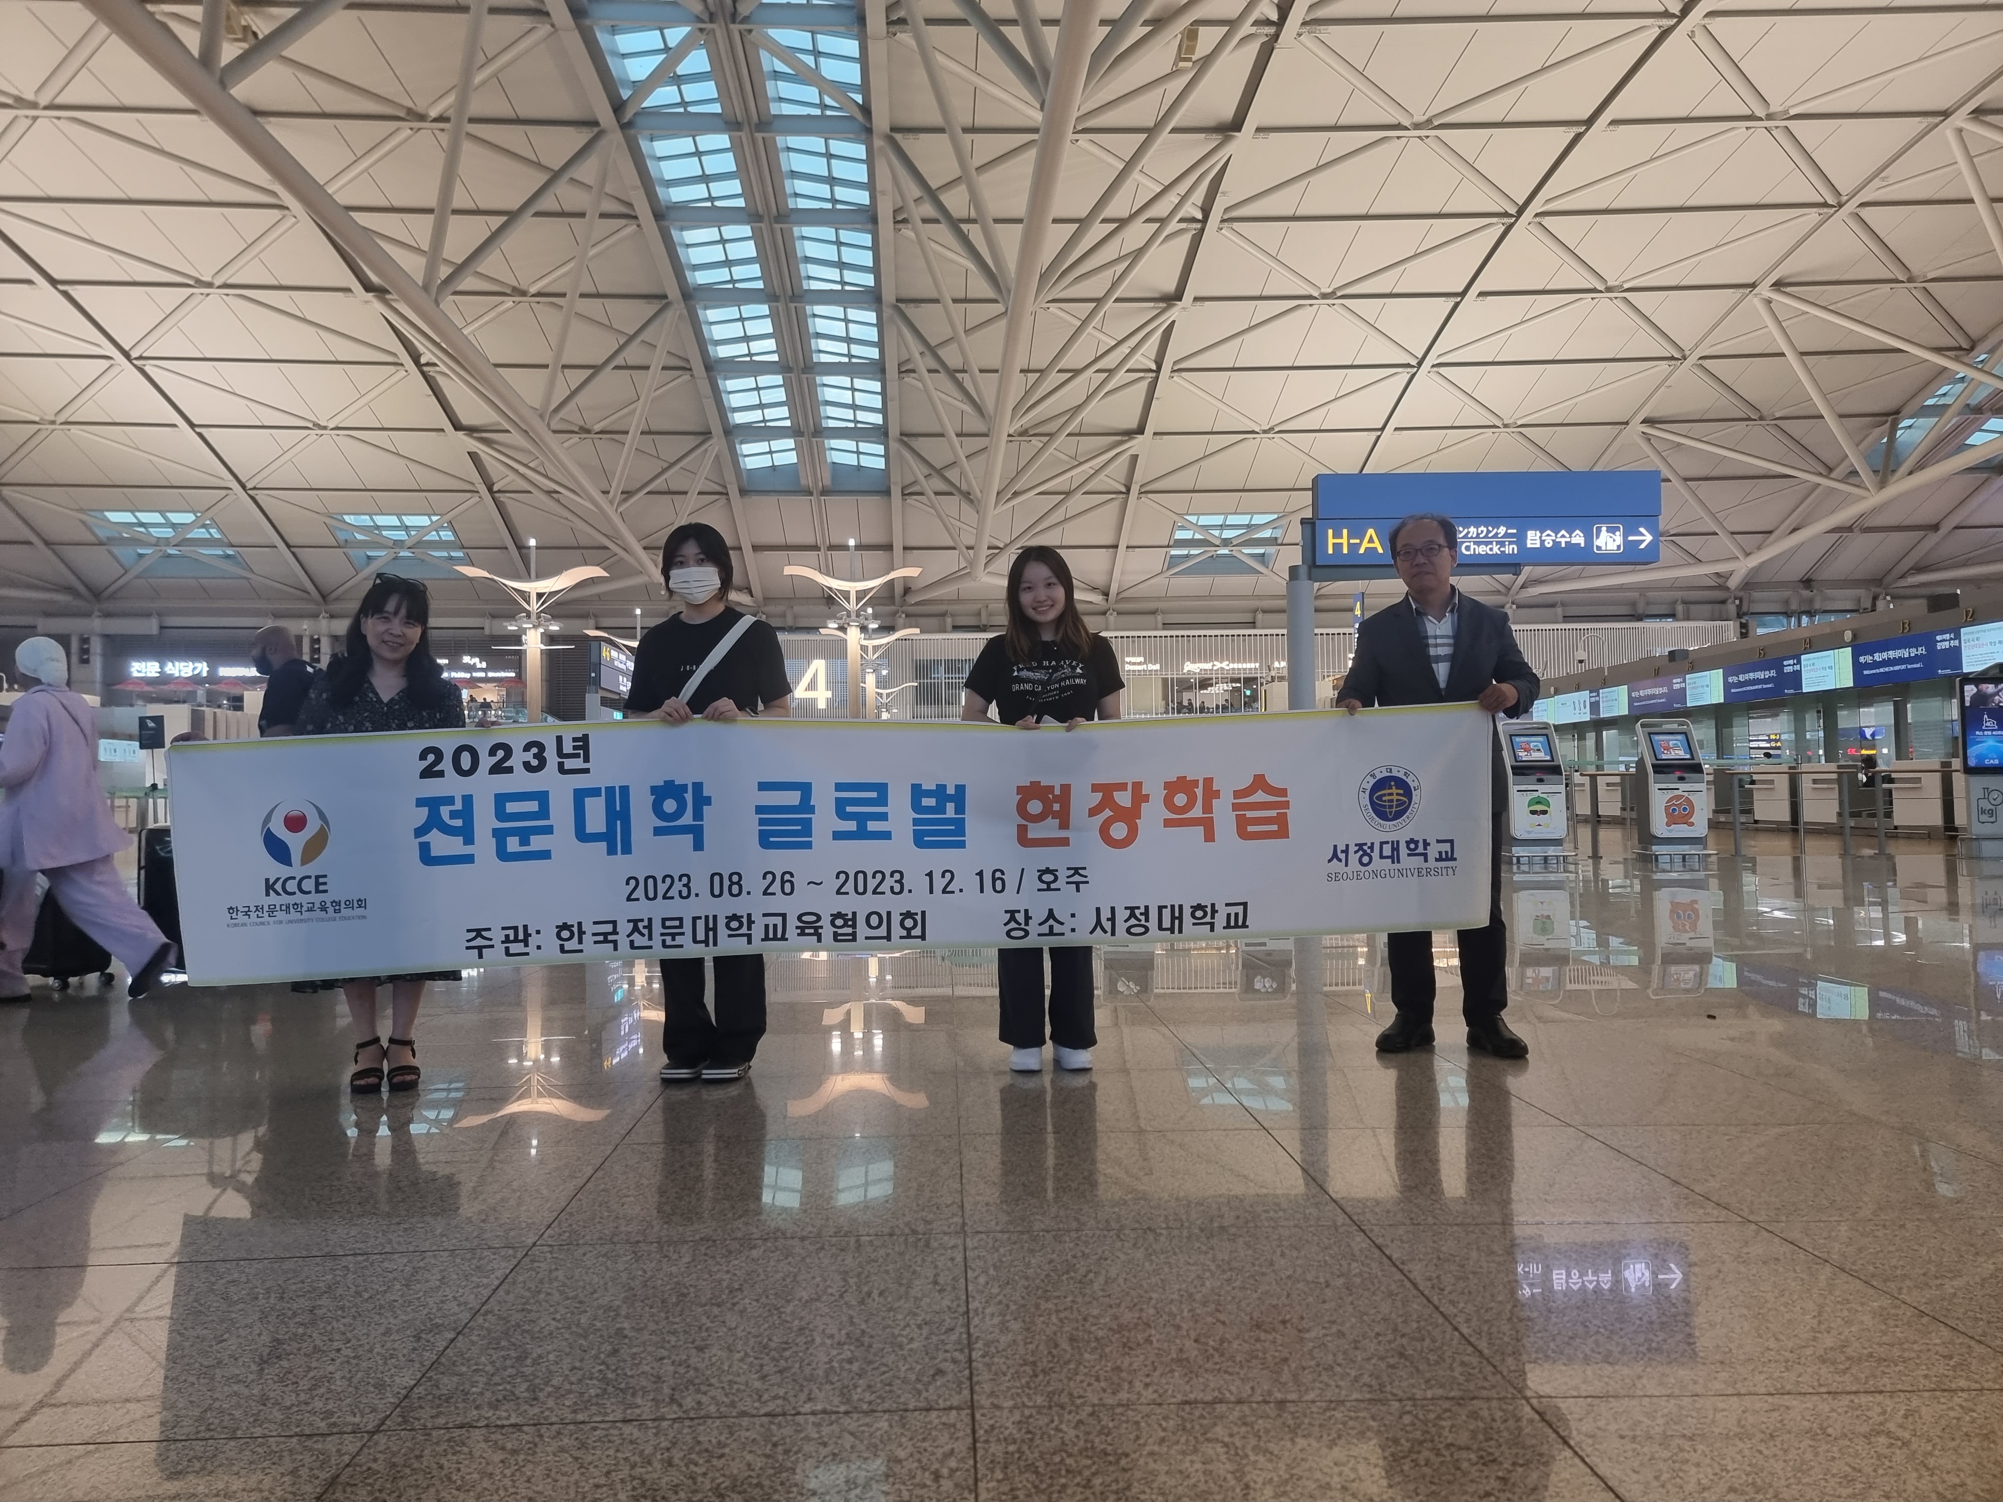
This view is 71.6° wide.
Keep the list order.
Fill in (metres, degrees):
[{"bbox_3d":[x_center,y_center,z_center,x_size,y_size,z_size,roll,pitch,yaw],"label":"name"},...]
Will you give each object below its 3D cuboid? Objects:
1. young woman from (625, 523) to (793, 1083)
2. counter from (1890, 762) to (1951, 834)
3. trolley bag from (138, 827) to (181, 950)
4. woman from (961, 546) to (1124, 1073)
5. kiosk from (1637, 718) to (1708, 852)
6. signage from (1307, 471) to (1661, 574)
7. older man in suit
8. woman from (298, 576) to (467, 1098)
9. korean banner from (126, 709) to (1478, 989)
[{"bbox_3d":[-0.905,0.144,4.286,0.530,1.720,0.400,-1,-2,-6],"label":"young woman"},{"bbox_3d":[14.203,0.734,20.974,0.760,1.140,1.250,-1,-2,-3],"label":"counter"},{"bbox_3d":[-3.950,0.759,6.867,0.490,0.760,0.310,-1,-2,-3],"label":"trolley bag"},{"bbox_3d":[0.130,0.166,4.348,0.520,1.645,0.400,-1,-2,0],"label":"woman"},{"bbox_3d":[7.593,0.446,15.669,0.640,1.570,0.520,-1,-2,-3],"label":"kiosk"},{"bbox_3d":[3.404,-1.614,9.800,2.430,0.680,0.230,-1,-2,-3],"label":"signage"},{"bbox_3d":[1.429,0.089,4.586,0.660,1.772,0.420,-1,-2,11],"label":"older man in suit"},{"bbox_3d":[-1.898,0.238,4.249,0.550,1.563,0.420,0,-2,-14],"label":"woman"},{"bbox_3d":[-0.415,0.267,4.160,3.920,0.700,0.100,-1,3,-5],"label":"korean banner"}]

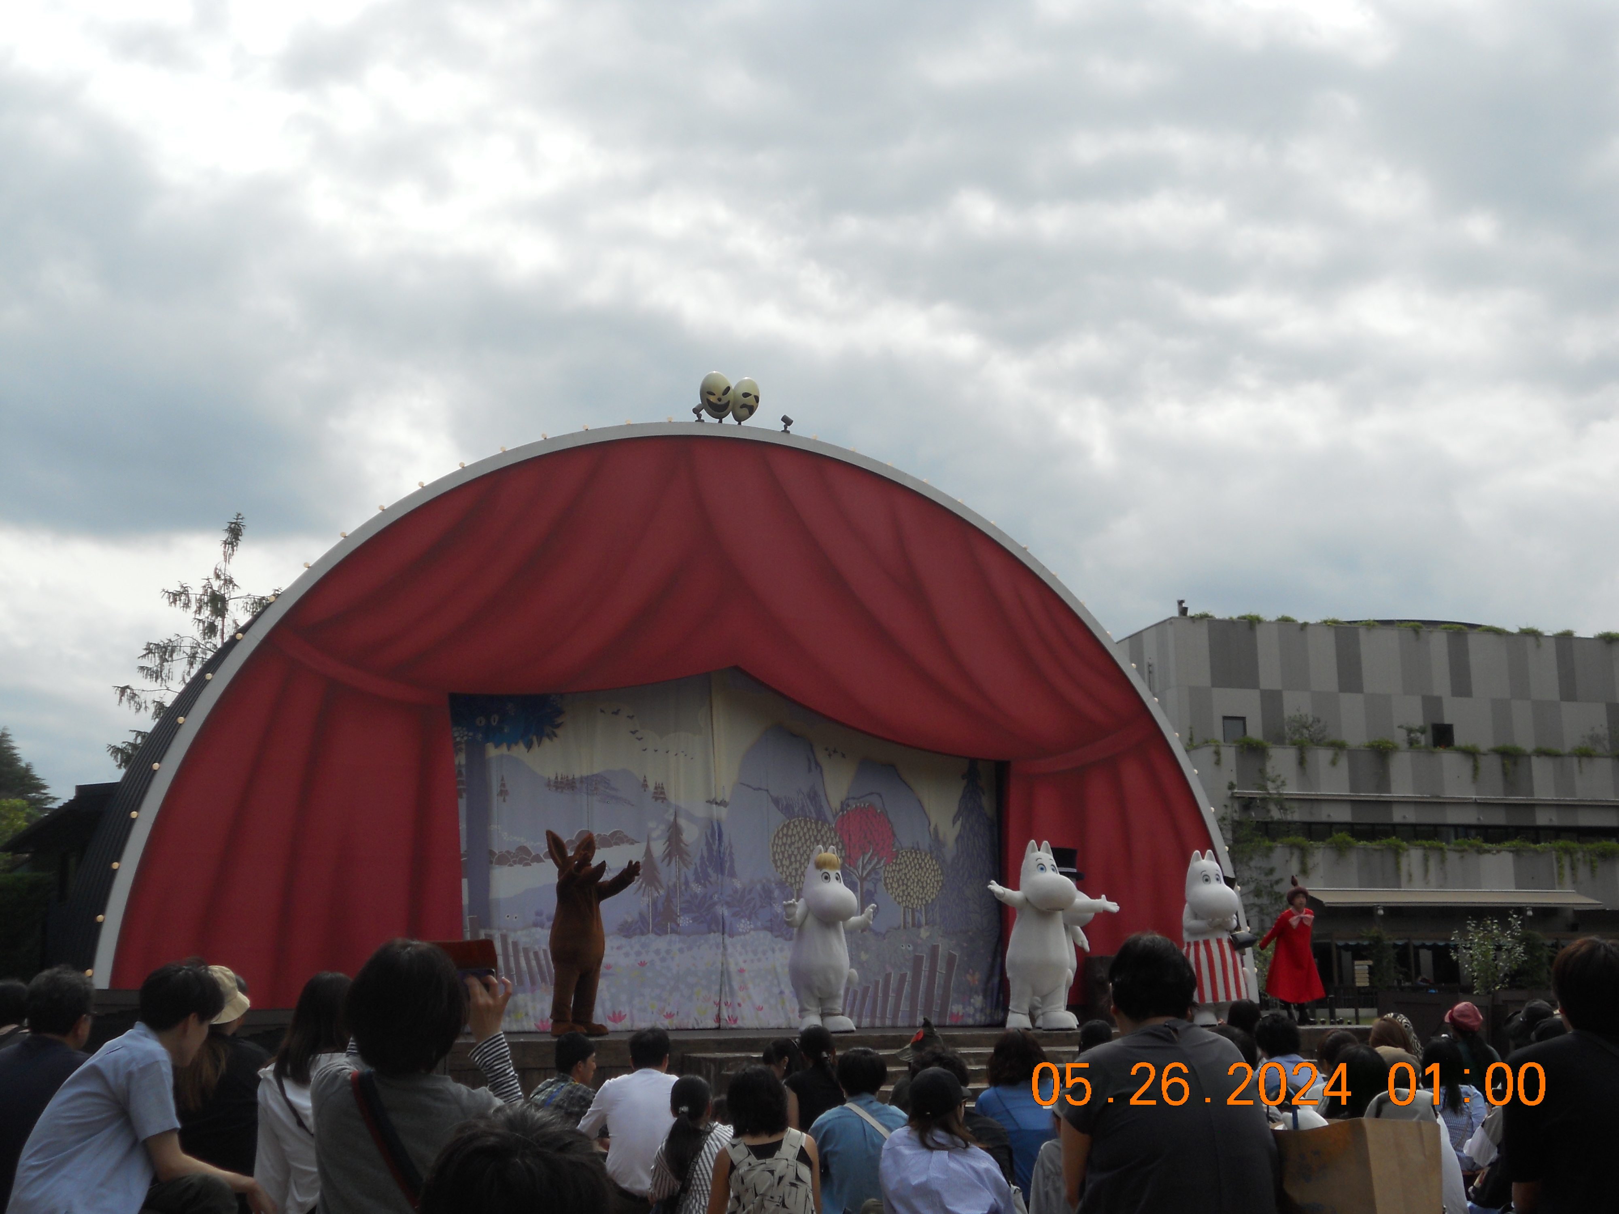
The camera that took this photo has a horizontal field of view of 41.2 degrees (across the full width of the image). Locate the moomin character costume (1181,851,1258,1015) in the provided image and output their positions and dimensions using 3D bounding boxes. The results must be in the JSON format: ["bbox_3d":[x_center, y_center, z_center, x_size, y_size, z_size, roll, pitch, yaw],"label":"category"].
[{"bbox_3d":[4.342,3.531,22.900,0.800,1.857,0.780,3,-10,-18],"label":"moomin character costume"}]

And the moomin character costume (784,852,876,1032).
[{"bbox_3d":[0.184,3.337,21.600,0.920,1.851,0.780,3,-11,-22],"label":"moomin character costume"}]

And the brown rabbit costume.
[{"bbox_3d":[-2.122,3.149,20.800,0.800,1.971,0.780,9,-14,-44],"label":"brown rabbit costume"}]

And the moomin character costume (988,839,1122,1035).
[{"bbox_3d":[2.462,3.375,22.100,1.380,1.933,0.800,3,-10,-20],"label":"moomin character costume"}]

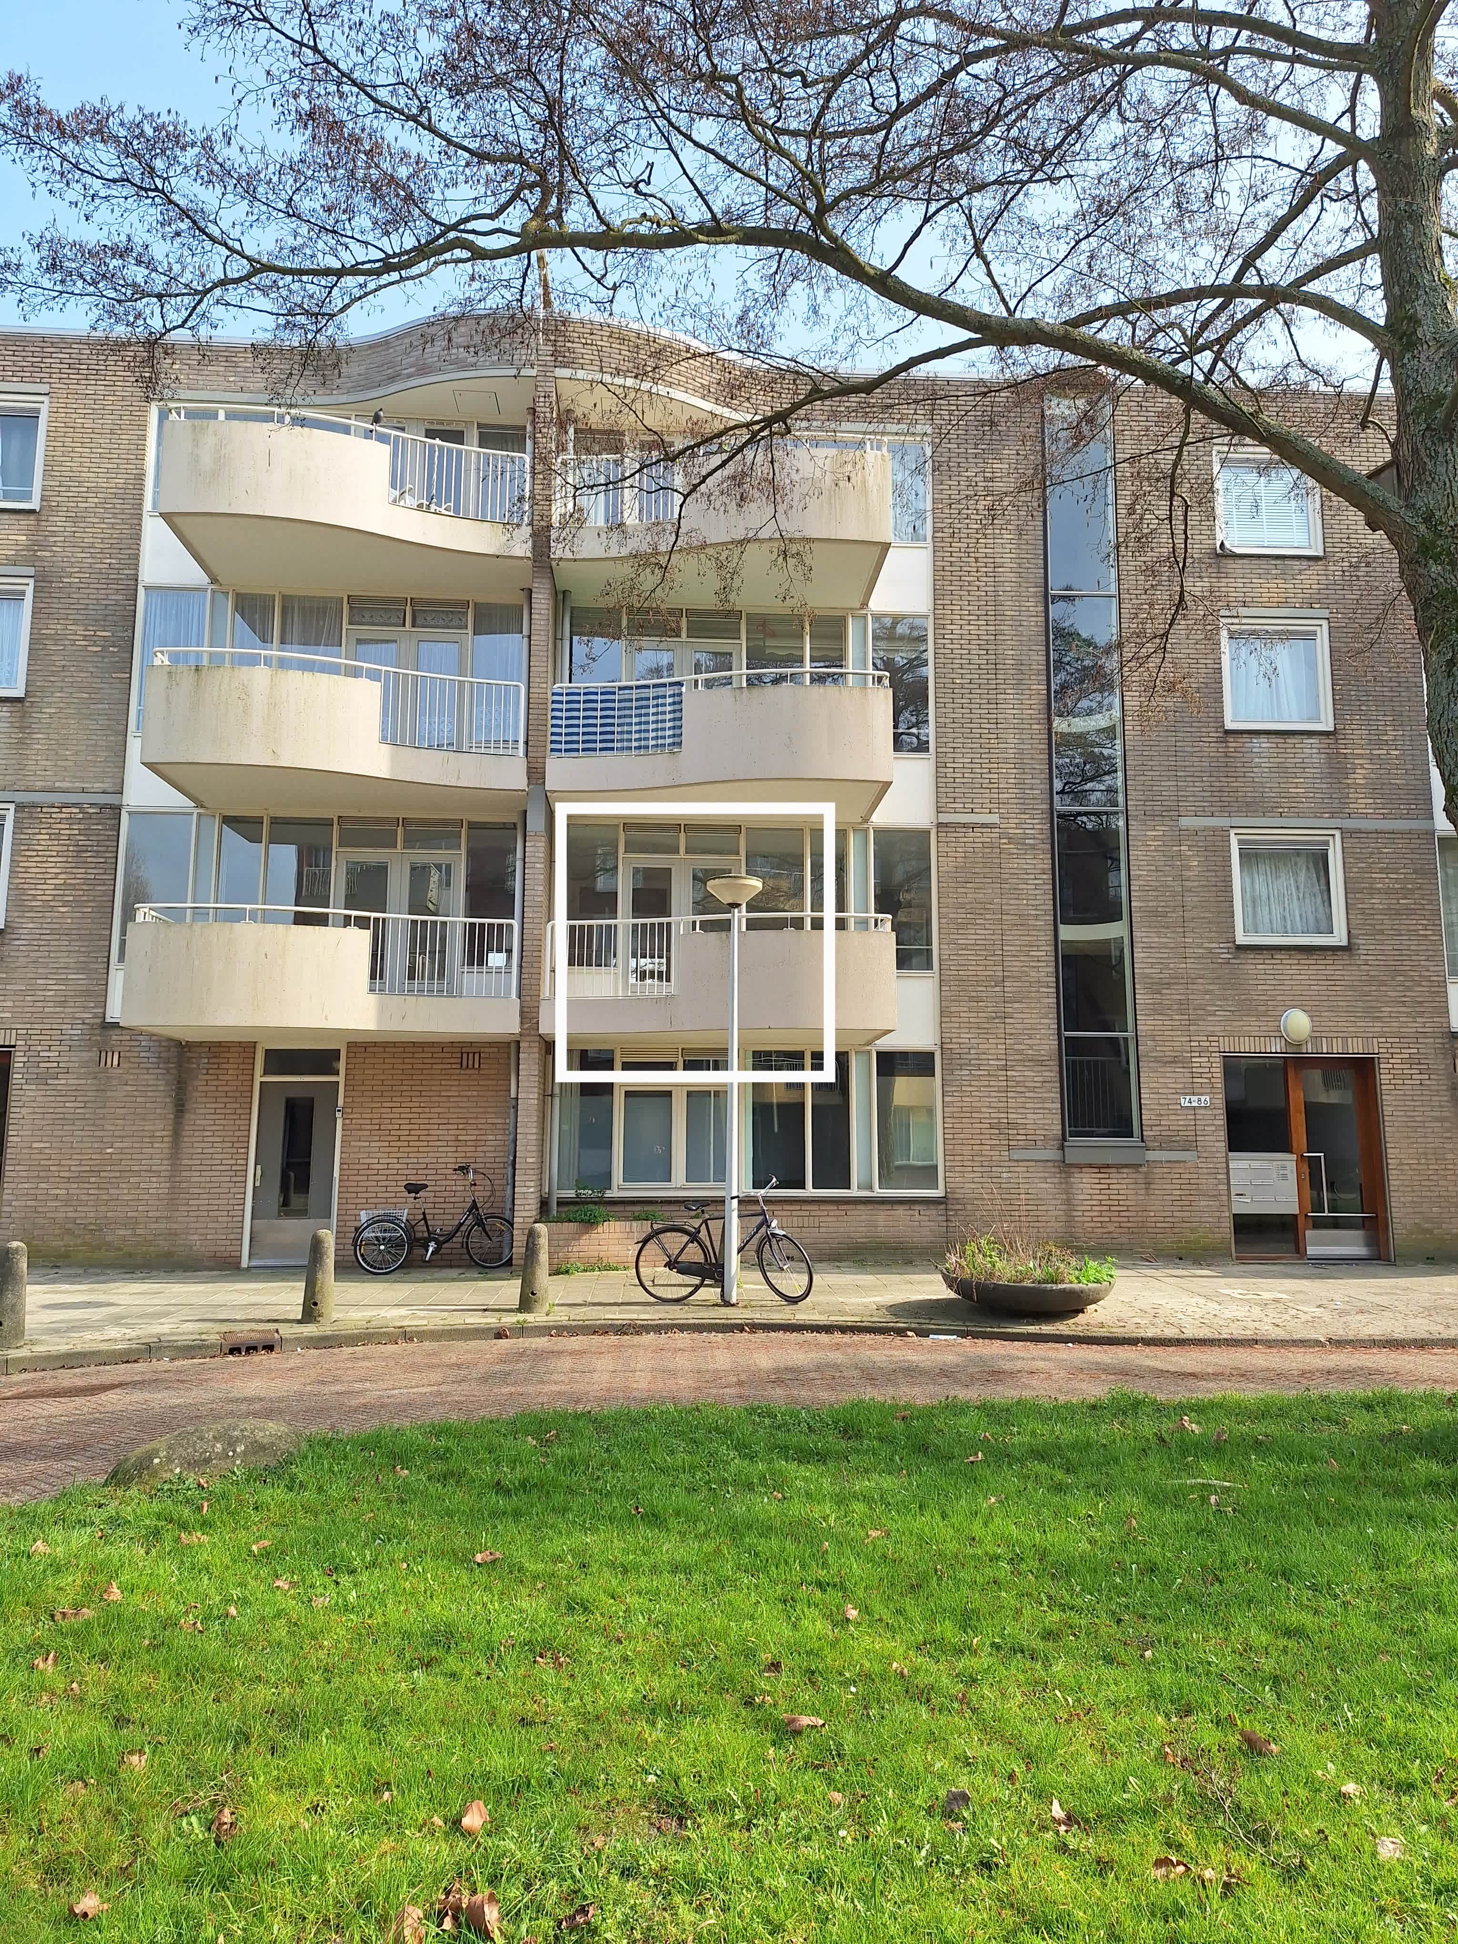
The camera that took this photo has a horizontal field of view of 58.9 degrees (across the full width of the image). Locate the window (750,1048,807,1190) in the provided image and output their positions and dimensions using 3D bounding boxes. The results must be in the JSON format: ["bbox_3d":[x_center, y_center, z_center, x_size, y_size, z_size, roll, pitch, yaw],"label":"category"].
[{"bbox_3d":[0.585,1.711,14.944,0.662,1.633,0.100,1,-8,-3],"label":"window"}]

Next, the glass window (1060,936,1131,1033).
[{"bbox_3d":[4.448,0.153,15.665,0.845,1.191,0.100,1,-8,-3],"label":"glass window"}]

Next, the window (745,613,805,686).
[{"bbox_3d":[0.569,-3.574,15.920,0.747,1.751,0.080,1,-8,-5],"label":"window"}]

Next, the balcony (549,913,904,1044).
[{"bbox_3d":[-0.168,0.118,14.250,3.776,1.250,1.752,1,-8,-3],"label":"balcony"}]

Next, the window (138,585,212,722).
[{"bbox_3d":[-6.555,-3.720,15.312,0.785,1.812,0.080,1,-8,-5],"label":"window"}]

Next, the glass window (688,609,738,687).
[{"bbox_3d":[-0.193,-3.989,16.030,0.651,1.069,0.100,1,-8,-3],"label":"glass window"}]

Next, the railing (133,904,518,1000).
[{"bbox_3d":[-4.215,-0.157,14.046,3.820,0.850,1.800,1,-8,-3],"label":"railing"}]

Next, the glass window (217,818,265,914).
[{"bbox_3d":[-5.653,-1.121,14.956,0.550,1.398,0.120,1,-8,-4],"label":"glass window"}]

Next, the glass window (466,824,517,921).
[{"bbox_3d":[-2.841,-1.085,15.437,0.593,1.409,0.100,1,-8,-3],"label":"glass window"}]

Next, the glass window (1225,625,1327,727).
[{"bbox_3d":[6.957,-3.769,16.401,1.310,1.330,0.100,1,-8,-3],"label":"glass window"}]

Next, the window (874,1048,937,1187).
[{"bbox_3d":[2.111,1.758,15.309,0.758,1.628,0.080,1,-8,-5],"label":"window"}]

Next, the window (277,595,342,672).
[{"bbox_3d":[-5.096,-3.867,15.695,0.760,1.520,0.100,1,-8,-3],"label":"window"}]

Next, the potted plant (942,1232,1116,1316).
[{"bbox_3d":[2.720,2.723,11.709,1.605,0.711,1.600,1,-8,-3],"label":"potted plant"}]

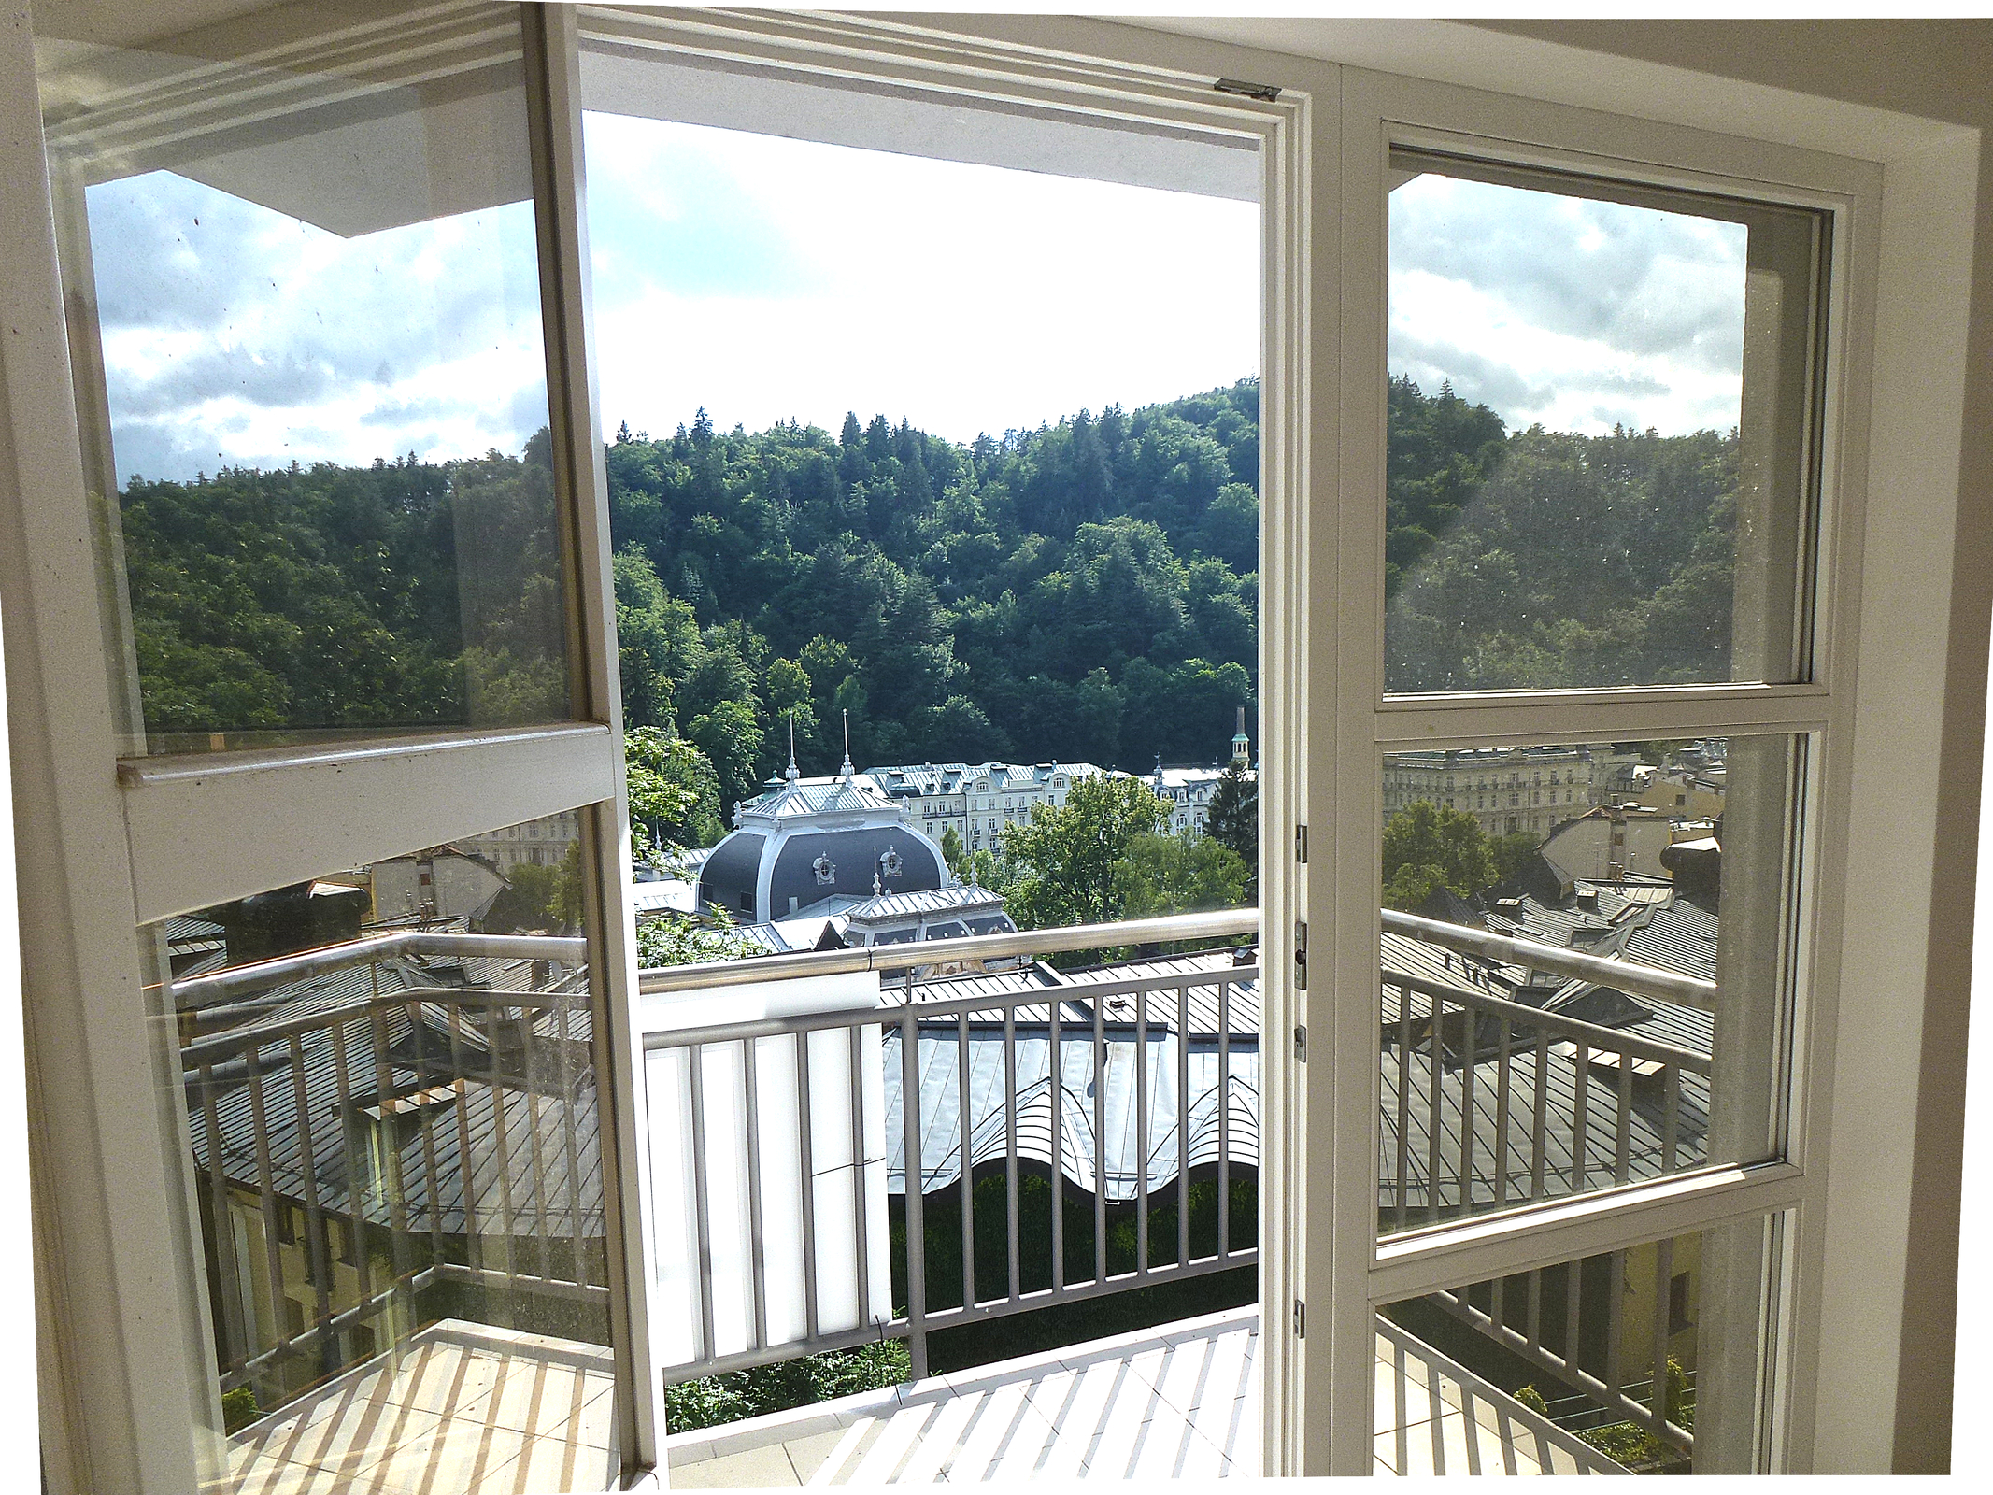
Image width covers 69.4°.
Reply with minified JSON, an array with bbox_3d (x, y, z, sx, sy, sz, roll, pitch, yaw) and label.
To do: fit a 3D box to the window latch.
[{"bbox_3d":[0.290,-0.757,1.654,0.083,0.016,0.028,-3,6,-24],"label":"window latch"}]

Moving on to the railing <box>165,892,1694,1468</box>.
[{"bbox_3d":[-0.011,1.032,2.705,2.660,1.063,1.380,-3,6,-24],"label":"railing"}]

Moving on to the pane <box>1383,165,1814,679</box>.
[{"bbox_3d":[0.844,-0.415,1.950,0.786,0.673,0.030,-3,6,-24],"label":"pane"}]

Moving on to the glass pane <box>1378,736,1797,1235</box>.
[{"bbox_3d":[0.854,0.316,2.017,0.782,0.652,0.030,-3,6,-24],"label":"glass pane"}]

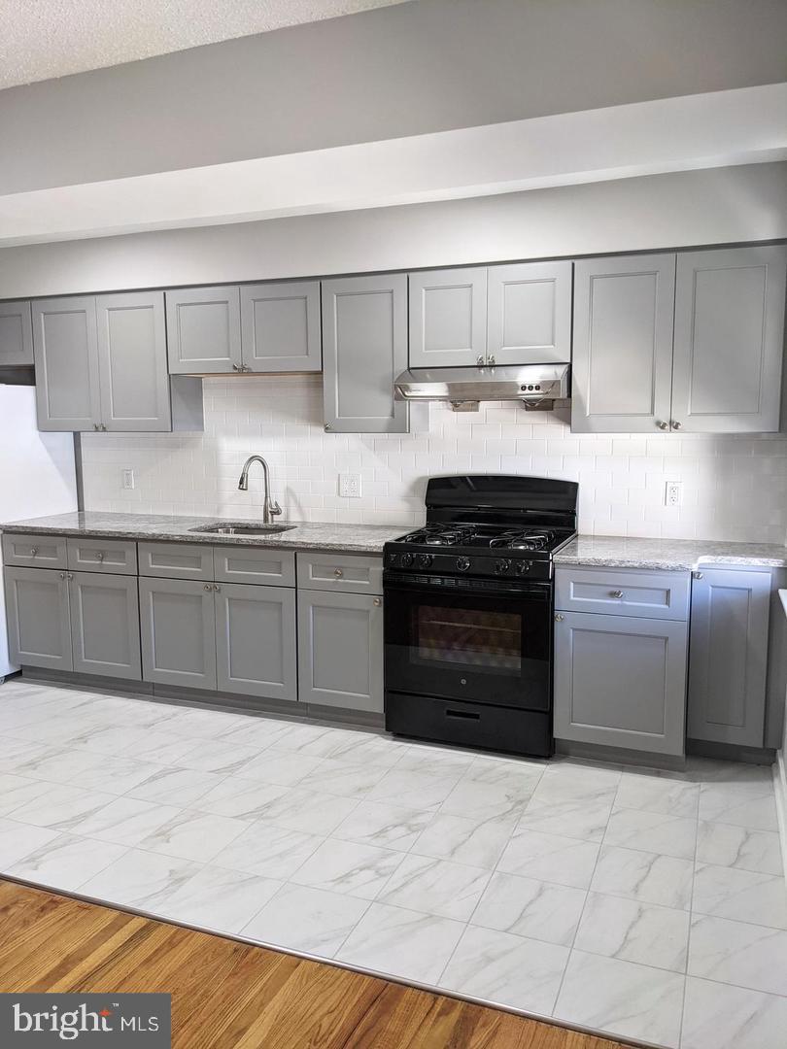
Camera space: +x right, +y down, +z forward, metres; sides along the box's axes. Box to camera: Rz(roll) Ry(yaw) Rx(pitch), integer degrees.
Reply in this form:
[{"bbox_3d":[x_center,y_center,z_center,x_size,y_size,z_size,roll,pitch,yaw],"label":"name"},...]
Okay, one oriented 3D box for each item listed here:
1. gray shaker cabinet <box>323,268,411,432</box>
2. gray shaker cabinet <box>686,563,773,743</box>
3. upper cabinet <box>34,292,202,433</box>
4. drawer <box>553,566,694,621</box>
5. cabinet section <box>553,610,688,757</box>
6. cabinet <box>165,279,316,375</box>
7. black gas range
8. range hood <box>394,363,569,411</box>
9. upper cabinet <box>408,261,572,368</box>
[{"bbox_3d":[-0.082,-0.831,4.091,0.456,0.740,0.310,3,7,21],"label":"gray shaker cabinet"},{"bbox_3d":[1.460,0.519,3.570,0.305,0.748,0.440,3,7,21],"label":"gray shaker cabinet"},{"bbox_3d":[-1.573,-0.897,4.677,0.924,0.740,0.310,3,7,21],"label":"upper cabinet"},{"bbox_3d":[1.016,0.249,3.557,0.530,0.186,0.530,3,7,21],"label":"drawer"},{"bbox_3d":[1.037,0.609,3.644,0.534,0.554,0.590,3,8,21],"label":"cabinet section"},{"bbox_3d":[-0.719,-1.010,4.323,0.913,0.436,0.310,3,7,21],"label":"cabinet"},{"bbox_3d":[0.423,0.384,3.829,0.760,1.185,0.655,3,7,21],"label":"black gas range"},{"bbox_3d":[0.450,-0.638,3.799,0.757,0.180,0.500,3,7,21],"label":"range hood"},{"bbox_3d":[0.484,-0.954,3.850,0.763,0.440,0.310,3,7,21],"label":"upper cabinet"}]

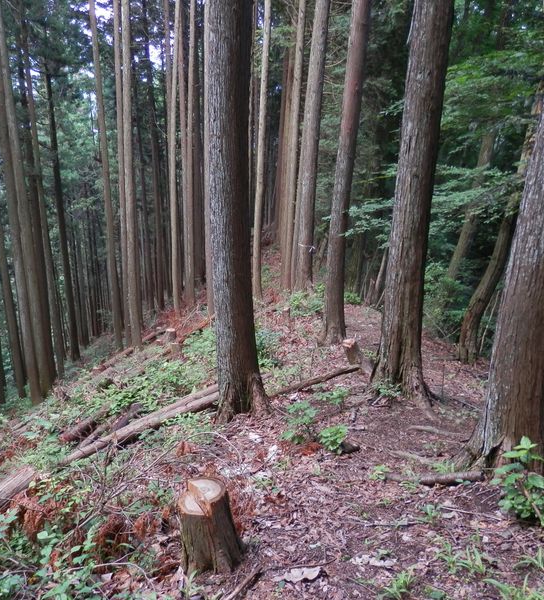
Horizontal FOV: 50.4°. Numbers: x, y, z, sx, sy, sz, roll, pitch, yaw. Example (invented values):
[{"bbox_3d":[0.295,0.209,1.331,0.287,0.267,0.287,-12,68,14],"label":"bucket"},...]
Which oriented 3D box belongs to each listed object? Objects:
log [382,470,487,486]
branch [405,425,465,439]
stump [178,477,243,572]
[{"bbox_3d":[0.772,0.842,2.742,0.465,0.050,0.055,0,18,-2],"label":"log"},{"bbox_3d":[0.938,0.752,3.299,0.309,0.043,0.047,4,18,12],"label":"branch"},{"bbox_3d":[-0.238,0.872,2.232,0.225,0.290,0.225,-3,17,0],"label":"stump"}]

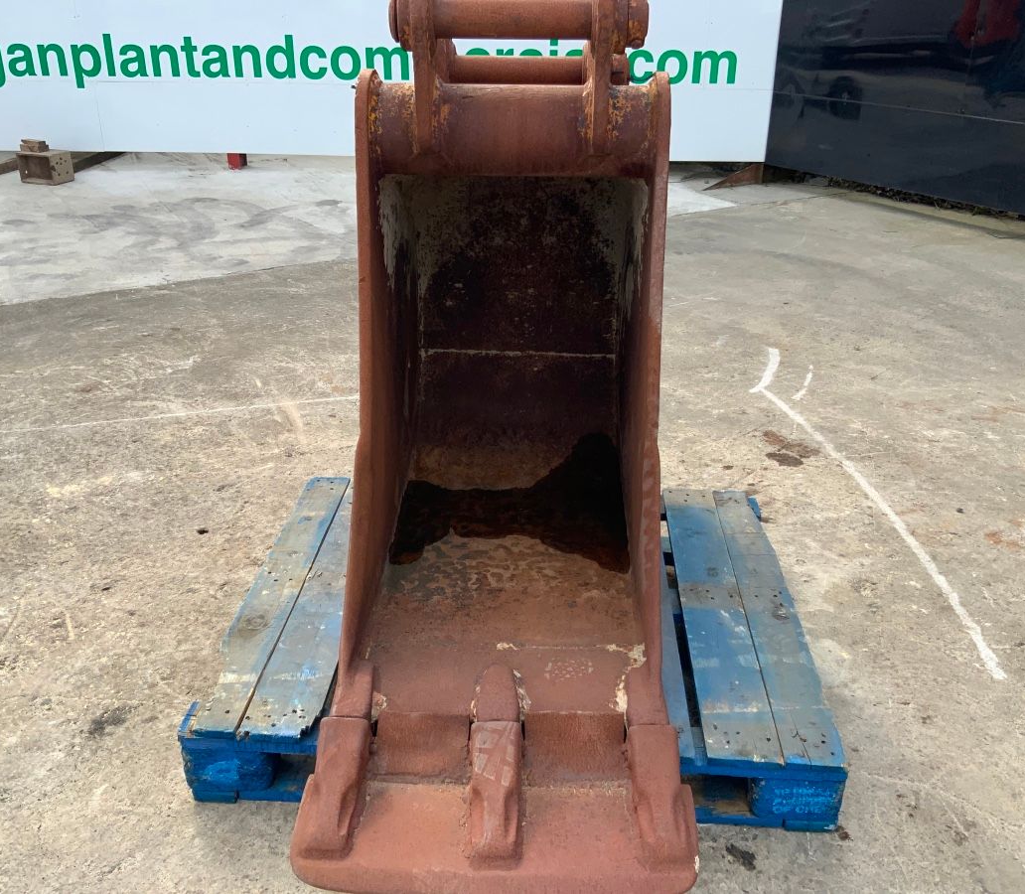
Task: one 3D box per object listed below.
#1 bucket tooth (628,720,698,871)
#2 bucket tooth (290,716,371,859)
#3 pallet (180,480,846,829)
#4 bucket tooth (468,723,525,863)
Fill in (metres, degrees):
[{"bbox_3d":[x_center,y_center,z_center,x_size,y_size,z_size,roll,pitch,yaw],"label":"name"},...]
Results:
[{"bbox_3d":[0.239,0.568,1.618,0.088,0.088,0.230,1,30,1],"label":"bucket tooth"},{"bbox_3d":[-0.288,0.560,1.625,0.088,0.088,0.230,1,30,1],"label":"bucket tooth"},{"bbox_3d":[0.023,0.392,2.257,1.200,0.164,1.000,2,26,3],"label":"pallet"},{"bbox_3d":[-0.025,0.564,1.621,0.088,0.088,0.230,1,30,1],"label":"bucket tooth"}]

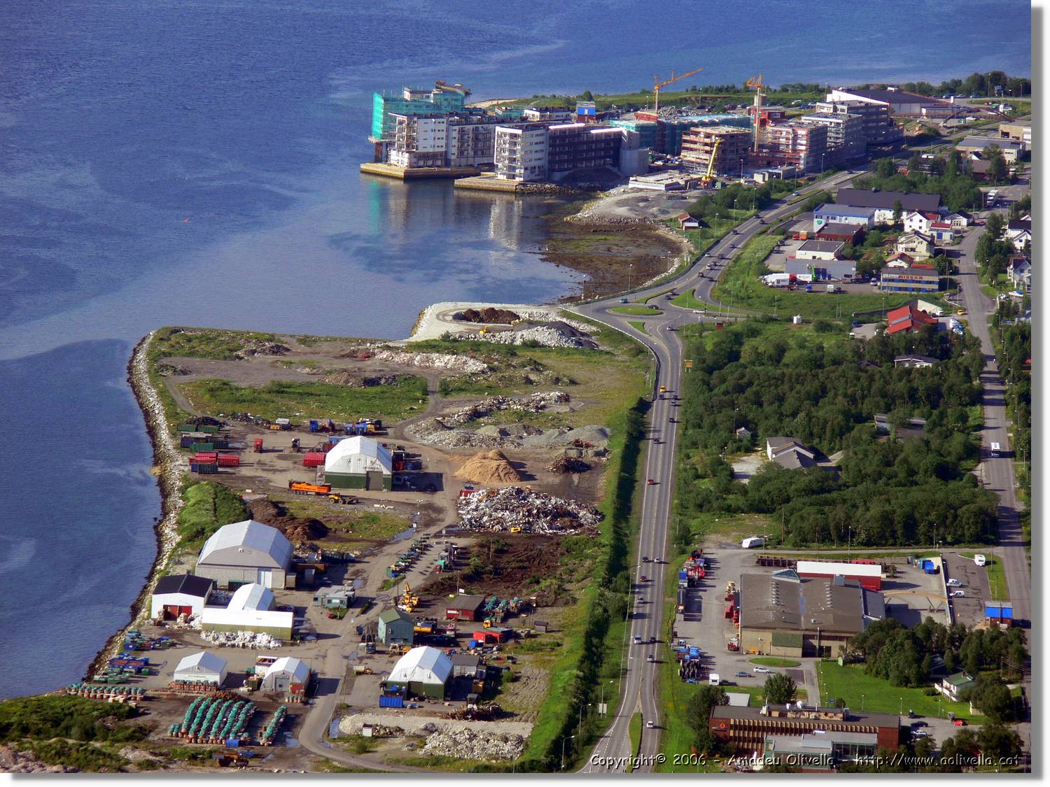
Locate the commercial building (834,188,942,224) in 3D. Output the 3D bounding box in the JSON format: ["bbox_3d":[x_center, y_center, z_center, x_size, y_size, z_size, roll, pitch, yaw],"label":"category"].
[{"bbox_3d":[130.407,-66.911,3333.586,36.500,10.700,18.000,4,8,7],"label":"commercial building"}]

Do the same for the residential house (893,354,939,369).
[{"bbox_3d":[122.701,-9.535,2923.643,12.600,4.000,9.500,4,8,9],"label":"residential house"}]

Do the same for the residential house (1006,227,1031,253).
[{"bbox_3d":[182.627,-56.315,3405.891,9.800,7.600,11.000,3,8,0],"label":"residential house"}]

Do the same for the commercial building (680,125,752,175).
[{"bbox_3d":[72.110,-91.604,3512.676,16.500,15.200,20.000,-6,12,-44],"label":"commercial building"}]

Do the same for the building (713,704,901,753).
[{"bbox_3d":[71.358,86.444,2372.812,47.800,10.500,19.000,3,8,0],"label":"building"}]

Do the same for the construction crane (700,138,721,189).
[{"bbox_3d":[72.495,-90.136,3633.821,7.300,18.500,10.000,3,8,0],"label":"construction crane"}]

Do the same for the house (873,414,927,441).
[{"bbox_3d":[115.790,10.870,2863.030,15.000,6.000,11.000,5,9,17],"label":"house"}]

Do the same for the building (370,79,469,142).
[{"bbox_3d":[-41.399,-105.664,3675.328,33.500,28.500,18.500,2,8,-9],"label":"building"}]

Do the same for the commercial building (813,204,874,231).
[{"bbox_3d":[114.128,-61.852,3320.986,19.300,6.900,18.000,4,8,12],"label":"commercial building"}]

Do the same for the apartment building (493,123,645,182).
[{"bbox_3d":[16.639,-91.590,3493.764,63.000,18.800,14.500,-6,12,-44],"label":"apartment building"}]

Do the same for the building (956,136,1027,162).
[{"bbox_3d":[186.769,-97.864,3745.483,25.500,6.100,31.000,3,8,4],"label":"building"}]

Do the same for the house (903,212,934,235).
[{"bbox_3d":[141.590,-61.870,3345.560,8.000,7.600,10.500,5,9,12],"label":"house"}]

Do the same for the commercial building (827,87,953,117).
[{"bbox_3d":[155.454,-123.264,3936.612,29.500,6.300,51.000,-1,9,-26],"label":"commercial building"}]

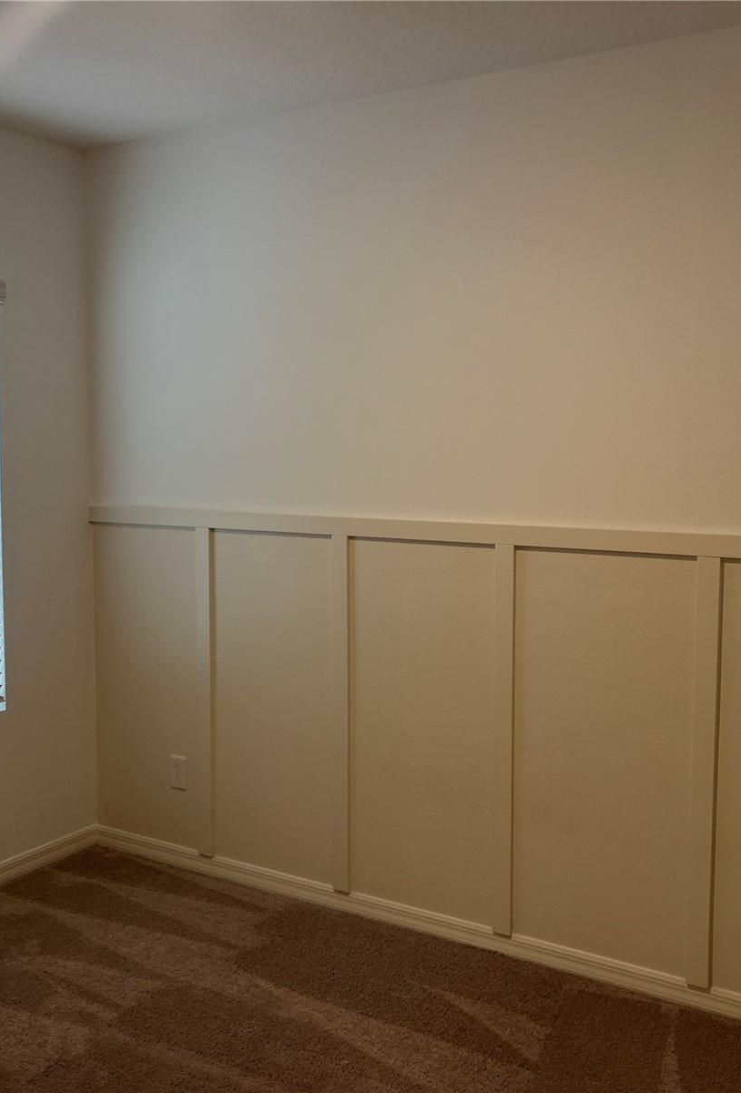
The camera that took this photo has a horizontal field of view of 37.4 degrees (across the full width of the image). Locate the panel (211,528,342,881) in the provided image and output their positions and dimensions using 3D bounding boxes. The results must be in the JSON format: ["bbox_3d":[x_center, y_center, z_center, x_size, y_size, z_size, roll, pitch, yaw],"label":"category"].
[{"bbox_3d":[-0.352,0.551,3.813,0.530,1.196,0.030,3,6,32],"label":"panel"}]

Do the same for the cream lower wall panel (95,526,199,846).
[{"bbox_3d":[-0.858,0.520,4.129,0.535,1.196,0.030,3,6,32],"label":"cream lower wall panel"}]

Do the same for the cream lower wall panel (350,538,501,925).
[{"bbox_3d":[0.150,0.582,3.499,0.535,1.196,0.030,3,6,32],"label":"cream lower wall panel"}]

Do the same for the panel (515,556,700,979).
[{"bbox_3d":[0.661,0.613,3.180,0.542,1.196,0.030,3,6,32],"label":"panel"}]

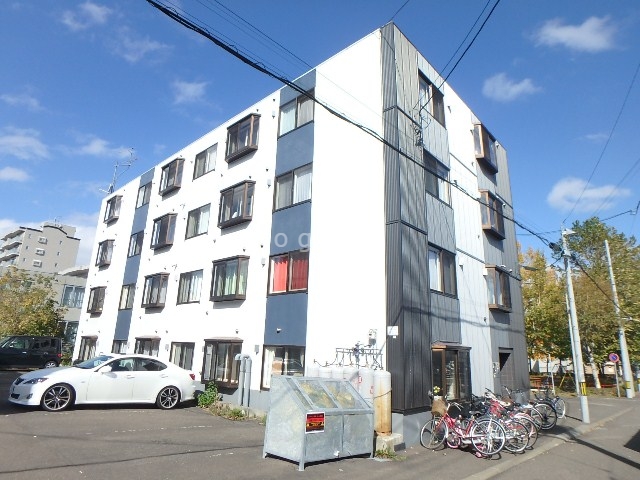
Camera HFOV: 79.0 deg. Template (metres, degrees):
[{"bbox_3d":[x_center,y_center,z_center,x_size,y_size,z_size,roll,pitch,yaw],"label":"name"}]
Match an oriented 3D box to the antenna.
[{"bbox_3d":[-13.532,-4.571,26.163,2.111,3.493,1.200,1,-16,4],"label":"antenna"}]

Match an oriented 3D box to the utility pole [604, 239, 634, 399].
[{"bbox_3d":[15.829,4.023,20.797,0.340,8.329,0.340,-12,-21,41],"label":"utility pole"}]

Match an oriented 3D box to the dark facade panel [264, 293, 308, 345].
[{"bbox_3d":[-0.994,2.367,11.421,1.760,1.455,0.100,-12,-21,41],"label":"dark facade panel"}]

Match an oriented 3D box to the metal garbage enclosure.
[{"bbox_3d":[0.049,3.123,6.824,0.907,1.271,1.713,-14,-25,43],"label":"metal garbage enclosure"}]

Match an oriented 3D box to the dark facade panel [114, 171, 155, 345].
[{"bbox_3d":[-9.016,0.547,18.994,1.588,8.530,0.100,-12,-21,41],"label":"dark facade panel"}]

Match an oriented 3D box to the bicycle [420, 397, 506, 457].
[{"bbox_3d":[2.835,3.815,8.034,1.740,1.040,0.560,-3,-16,18],"label":"bicycle"}]

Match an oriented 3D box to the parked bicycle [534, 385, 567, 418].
[{"bbox_3d":[7.666,5.383,12.987,0.560,1.020,1.720,3,-16,-2],"label":"parked bicycle"}]

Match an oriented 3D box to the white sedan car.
[{"bbox_3d":[-5.758,3.952,10.909,4.580,1.420,1.795,20,-24,-41],"label":"white sedan car"}]

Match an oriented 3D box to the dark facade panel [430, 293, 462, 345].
[{"bbox_3d":[3.278,2.070,10.030,0.080,1.177,1.691,-12,-21,41],"label":"dark facade panel"}]

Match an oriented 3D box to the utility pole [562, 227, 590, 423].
[{"bbox_3d":[8.384,2.608,12.864,0.280,6.313,0.280,-12,-21,41],"label":"utility pole"}]

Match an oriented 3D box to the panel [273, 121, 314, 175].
[{"bbox_3d":[-0.830,-2.982,12.927,1.742,1.445,0.100,-12,-21,41],"label":"panel"}]

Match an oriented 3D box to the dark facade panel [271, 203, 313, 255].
[{"bbox_3d":[-0.916,-0.298,12.251,1.750,1.450,0.100,-12,-21,41],"label":"dark facade panel"}]

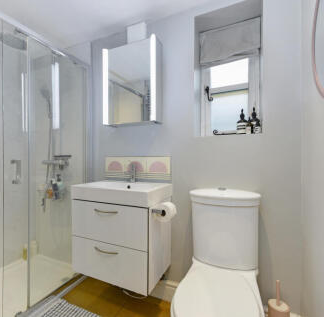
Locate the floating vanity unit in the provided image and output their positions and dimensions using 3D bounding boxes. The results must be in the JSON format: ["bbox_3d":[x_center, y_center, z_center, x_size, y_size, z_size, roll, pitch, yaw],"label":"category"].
[{"bbox_3d":[-0.278,0.481,1.308,0.605,0.585,0.355,0,0,25],"label":"floating vanity unit"}]

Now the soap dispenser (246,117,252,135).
[{"bbox_3d":[0.561,-0.209,1.182,0.042,0.115,0.042,0,0,25],"label":"soap dispenser"}]

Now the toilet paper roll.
[{"bbox_3d":[0.033,0.315,1.092,0.103,0.103,0.095,0,0,25],"label":"toilet paper roll"}]

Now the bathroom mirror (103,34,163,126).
[{"bbox_3d":[-0.232,-0.558,1.424,0.475,0.605,0.115,0,0,25],"label":"bathroom mirror"}]

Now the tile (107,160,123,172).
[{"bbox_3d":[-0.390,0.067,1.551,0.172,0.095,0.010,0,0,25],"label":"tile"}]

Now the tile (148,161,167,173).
[{"bbox_3d":[-0.029,0.065,1.386,0.158,0.087,0.010,0,0,25],"label":"tile"}]

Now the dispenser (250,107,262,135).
[{"bbox_3d":[0.601,-0.243,1.197,0.074,0.184,0.074,0,0,25],"label":"dispenser"}]

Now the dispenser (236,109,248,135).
[{"bbox_3d":[0.544,-0.243,1.245,0.074,0.184,0.074,0,0,25],"label":"dispenser"}]

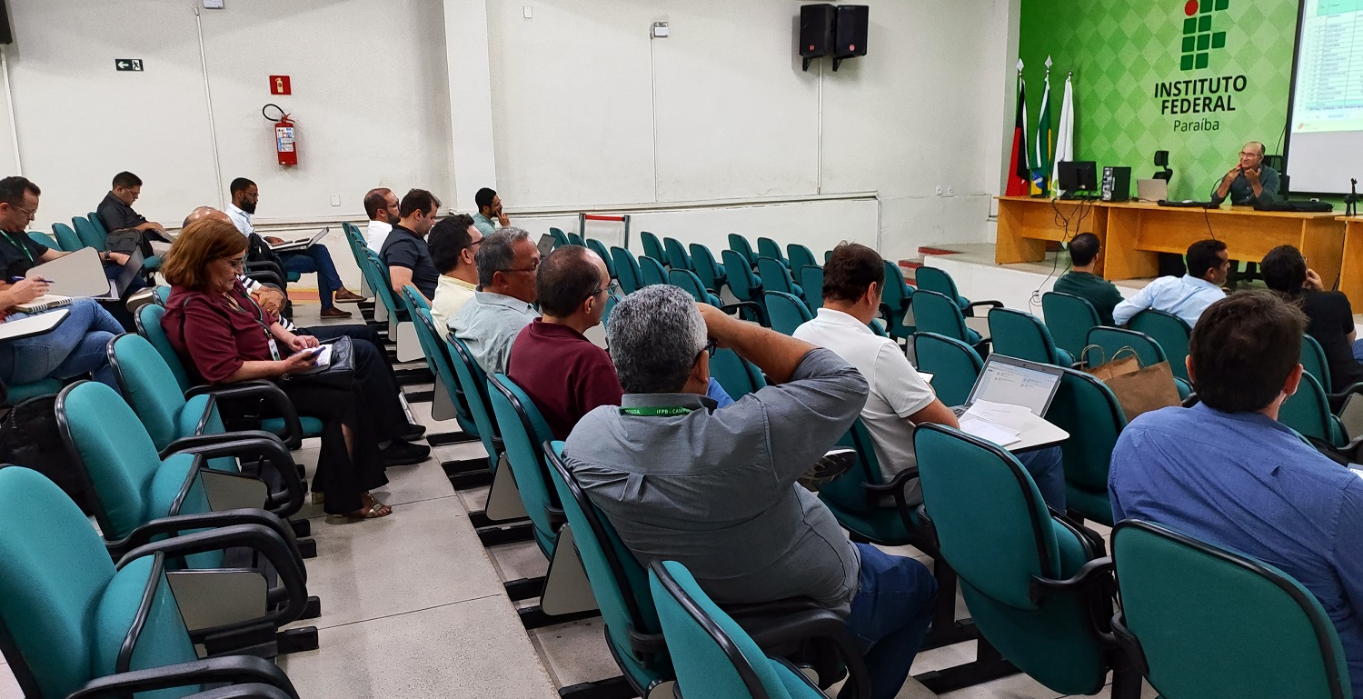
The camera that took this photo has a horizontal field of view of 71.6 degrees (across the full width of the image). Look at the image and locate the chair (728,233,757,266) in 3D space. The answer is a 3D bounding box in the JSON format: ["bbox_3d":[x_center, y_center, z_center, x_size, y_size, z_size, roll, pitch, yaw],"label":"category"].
[{"bbox_3d":[0.869,-0.864,10.843,0.550,0.920,0.650,-6,13,-22],"label":"chair"}]

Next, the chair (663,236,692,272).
[{"bbox_3d":[0.144,-0.697,9.832,0.550,0.920,0.650,-6,13,-22],"label":"chair"}]

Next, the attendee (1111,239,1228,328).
[{"bbox_3d":[3.116,-0.038,5.776,0.780,1.280,0.680,-5,12,-17],"label":"attendee"}]

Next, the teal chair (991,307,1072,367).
[{"bbox_3d":[1.942,0.211,5.035,0.540,0.841,0.610,-6,13,-22],"label":"teal chair"}]

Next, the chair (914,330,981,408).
[{"bbox_3d":[1.379,0.366,4.302,0.550,0.920,0.650,-6,13,-22],"label":"chair"}]

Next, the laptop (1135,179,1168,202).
[{"bbox_3d":[4.900,-1.627,9.758,0.250,0.240,0.355,-6,13,-21],"label":"laptop"}]

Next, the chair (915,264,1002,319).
[{"bbox_3d":[2.125,-0.207,7.329,0.540,0.841,0.610,-6,13,-22],"label":"chair"}]

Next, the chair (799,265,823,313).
[{"bbox_3d":[1.247,-0.166,7.101,0.570,0.860,0.660,-6,13,-22],"label":"chair"}]

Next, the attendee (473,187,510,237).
[{"bbox_3d":[-1.508,-0.888,8.806,0.900,1.237,0.520,-6,13,-22],"label":"attendee"}]

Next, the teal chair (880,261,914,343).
[{"bbox_3d":[1.921,-0.329,7.968,0.550,0.870,0.620,-6,13,-21],"label":"teal chair"}]

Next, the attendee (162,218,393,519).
[{"bbox_3d":[-1.586,0.091,3.741,0.760,1.220,0.520,-5,12,-17],"label":"attendee"}]

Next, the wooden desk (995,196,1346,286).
[{"bbox_3d":[4.675,-1.064,9.419,0.780,0.760,3.760,-6,13,-22],"label":"wooden desk"}]

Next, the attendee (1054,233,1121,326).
[{"bbox_3d":[2.892,-0.149,6.203,0.880,1.280,0.560,-6,13,-22],"label":"attendee"}]

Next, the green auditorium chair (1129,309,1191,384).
[{"bbox_3d":[2.975,0.217,5.491,0.570,0.860,0.660,-6,13,-22],"label":"green auditorium chair"}]

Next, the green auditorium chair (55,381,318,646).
[{"bbox_3d":[-1.226,0.506,2.426,0.520,0.920,0.660,-6,13,-22],"label":"green auditorium chair"}]

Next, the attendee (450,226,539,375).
[{"bbox_3d":[-0.356,0.161,3.413,0.920,1.230,0.540,-7,13,-27],"label":"attendee"}]

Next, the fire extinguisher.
[{"bbox_3d":[-4.288,-2.288,10.105,0.290,0.650,0.180,-6,13,-22],"label":"fire extinguisher"}]

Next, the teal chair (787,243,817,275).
[{"bbox_3d":[1.341,-0.589,9.192,0.540,0.841,0.610,-6,13,-22],"label":"teal chair"}]

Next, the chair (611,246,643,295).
[{"bbox_3d":[-0.239,-0.423,8.082,0.570,0.860,0.660,-6,13,-22],"label":"chair"}]

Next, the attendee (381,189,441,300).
[{"bbox_3d":[-1.452,-0.329,5.878,0.780,1.310,0.520,-6,13,-21],"label":"attendee"}]

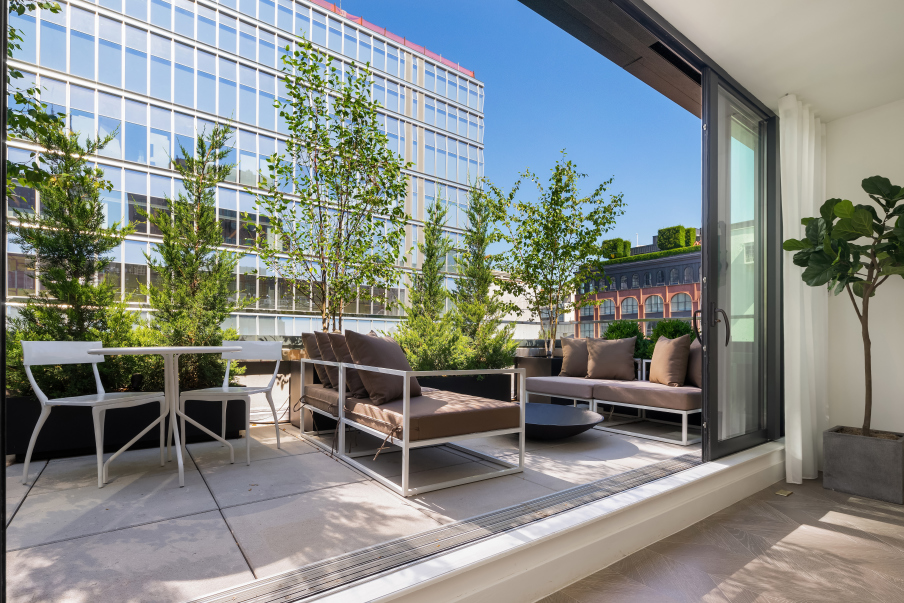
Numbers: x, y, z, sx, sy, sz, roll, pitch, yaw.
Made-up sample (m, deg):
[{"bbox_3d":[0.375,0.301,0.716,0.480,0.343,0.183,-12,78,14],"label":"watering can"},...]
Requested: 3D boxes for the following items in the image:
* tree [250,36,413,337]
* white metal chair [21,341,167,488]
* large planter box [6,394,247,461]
[{"bbox_3d":[-1.130,-1.020,4.050,1.380,2.920,1.300,2,-3,-35],"label":"tree"},{"bbox_3d":[-2.107,0.624,2.573,0.520,0.793,0.480,0,-5,6],"label":"white metal chair"},{"bbox_3d":[-2.408,0.866,3.313,1.424,0.424,0.485,4,-6,-36],"label":"large planter box"}]

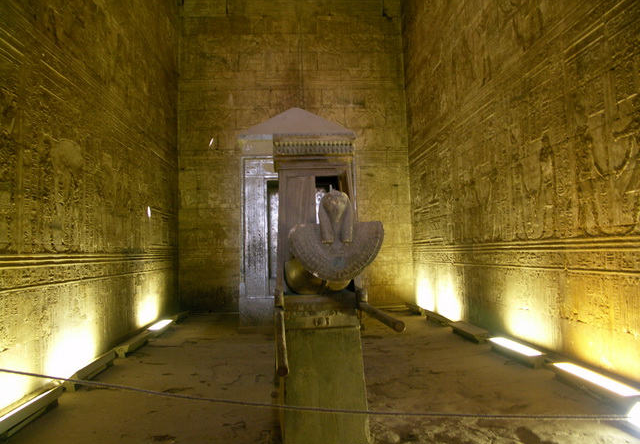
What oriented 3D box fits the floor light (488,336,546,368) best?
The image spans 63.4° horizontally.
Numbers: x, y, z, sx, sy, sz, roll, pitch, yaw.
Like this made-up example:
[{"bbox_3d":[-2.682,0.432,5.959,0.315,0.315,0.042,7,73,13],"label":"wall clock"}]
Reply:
[{"bbox_3d":[2.492,1.663,6.617,0.240,0.158,1.244,-1,-3,-5],"label":"floor light"}]

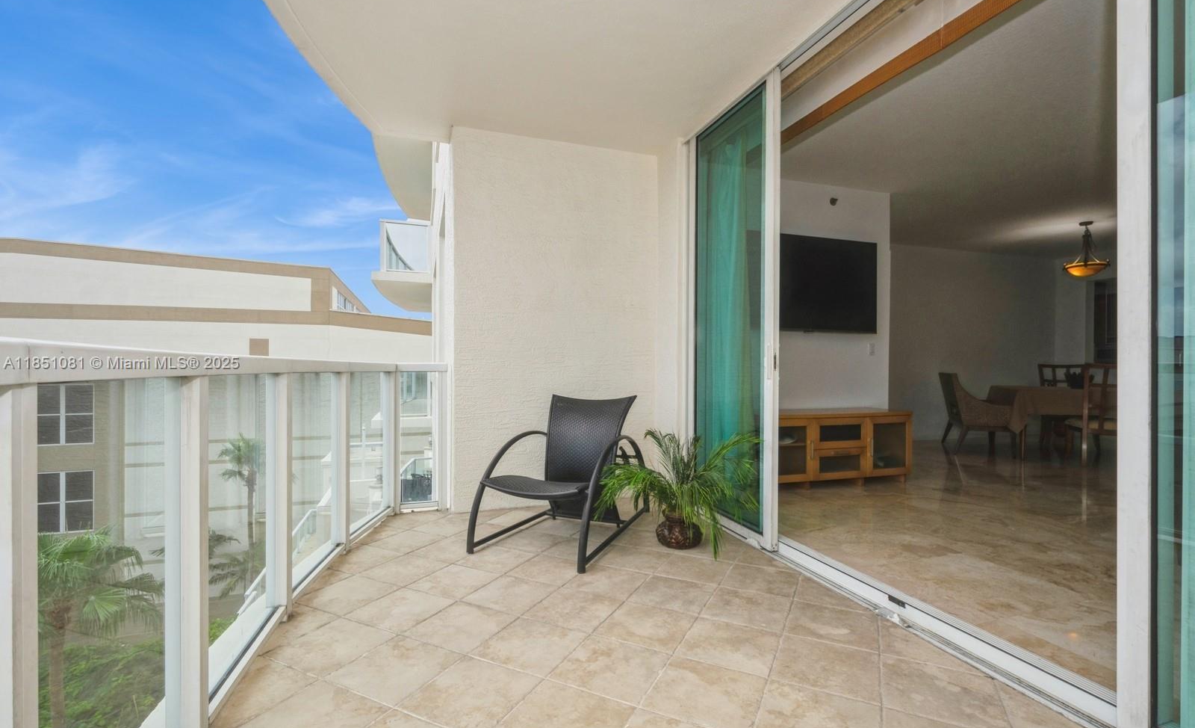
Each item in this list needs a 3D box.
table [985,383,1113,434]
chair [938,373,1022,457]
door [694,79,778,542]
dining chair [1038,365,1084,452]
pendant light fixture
[{"bbox_3d":[5.360,0.655,5.420,1.600,0.745,1.050,0,0,22],"label":"table"},{"bbox_3d":[4.527,0.577,5.998,0.640,0.940,0.660,0,0,24],"label":"chair"},{"bbox_3d":[0.839,-0.274,3.197,0.060,2.620,0.920,0,0,-19],"label":"door"},{"bbox_3d":[5.760,0.530,6.030,0.480,1.000,0.560,0,0,22],"label":"dining chair"},{"bbox_3d":[5.545,-1.305,5.648,0.385,0.610,0.385,1,0,-44],"label":"pendant light fixture"}]

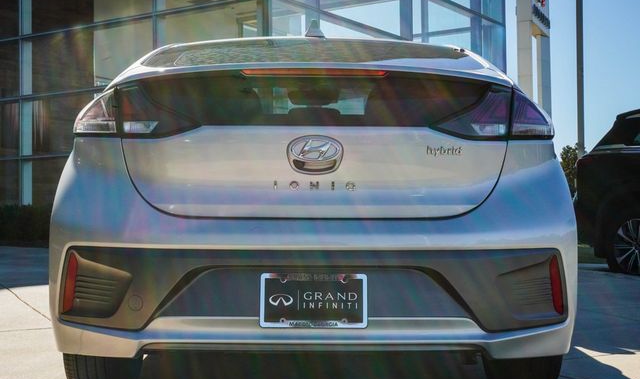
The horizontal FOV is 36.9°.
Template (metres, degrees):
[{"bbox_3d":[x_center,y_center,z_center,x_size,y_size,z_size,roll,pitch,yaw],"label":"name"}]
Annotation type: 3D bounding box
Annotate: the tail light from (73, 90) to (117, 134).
[{"bbox_3d":[-0.705,-0.243,3.050,0.190,0.150,0.260,0,-1,3],"label":"tail light"}]

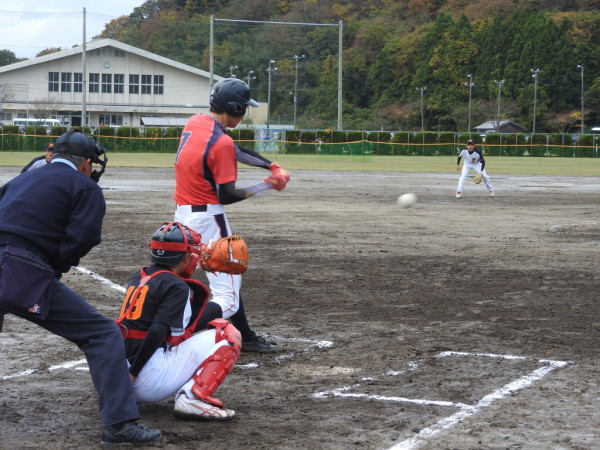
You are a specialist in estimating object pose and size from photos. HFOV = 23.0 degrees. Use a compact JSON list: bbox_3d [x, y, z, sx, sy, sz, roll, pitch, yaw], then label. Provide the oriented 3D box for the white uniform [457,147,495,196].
[{"bbox_3d":[4.145,-1.276,34.800,0.850,1.120,0.500,1,3,6],"label":"white uniform"}]

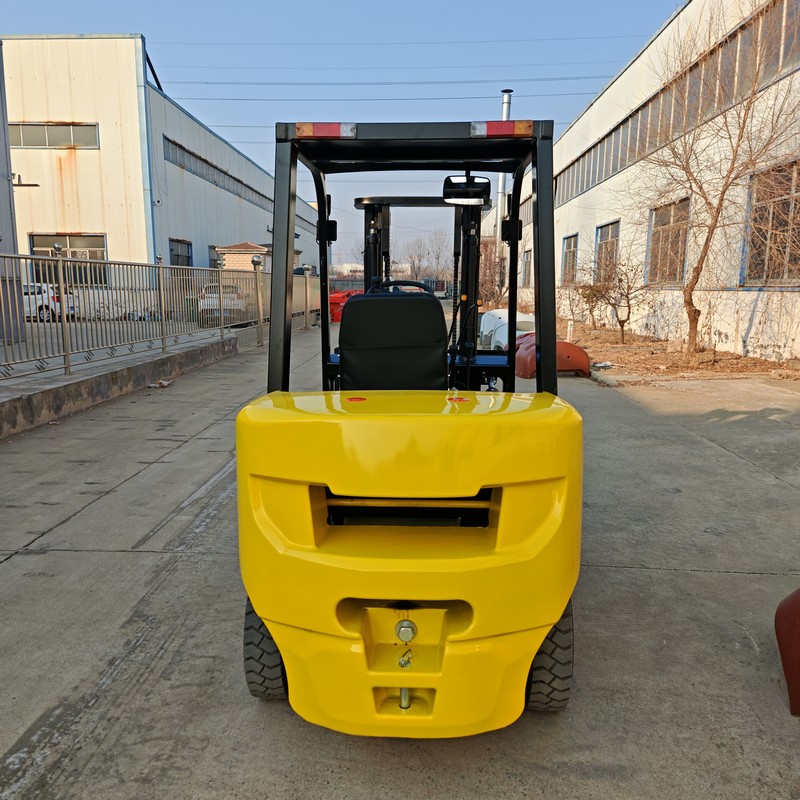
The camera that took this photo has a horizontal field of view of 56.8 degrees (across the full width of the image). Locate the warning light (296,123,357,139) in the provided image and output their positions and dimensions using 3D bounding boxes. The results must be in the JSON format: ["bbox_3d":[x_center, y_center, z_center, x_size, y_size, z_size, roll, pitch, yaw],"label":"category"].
[{"bbox_3d":[-0.243,-0.889,2.445,0.200,0.052,0.042,0,9,3],"label":"warning light"}]

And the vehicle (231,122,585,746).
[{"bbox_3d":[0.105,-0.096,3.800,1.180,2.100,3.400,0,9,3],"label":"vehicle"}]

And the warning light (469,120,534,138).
[{"bbox_3d":[0.334,-0.884,2.420,0.202,0.052,0.042,0,9,3],"label":"warning light"}]

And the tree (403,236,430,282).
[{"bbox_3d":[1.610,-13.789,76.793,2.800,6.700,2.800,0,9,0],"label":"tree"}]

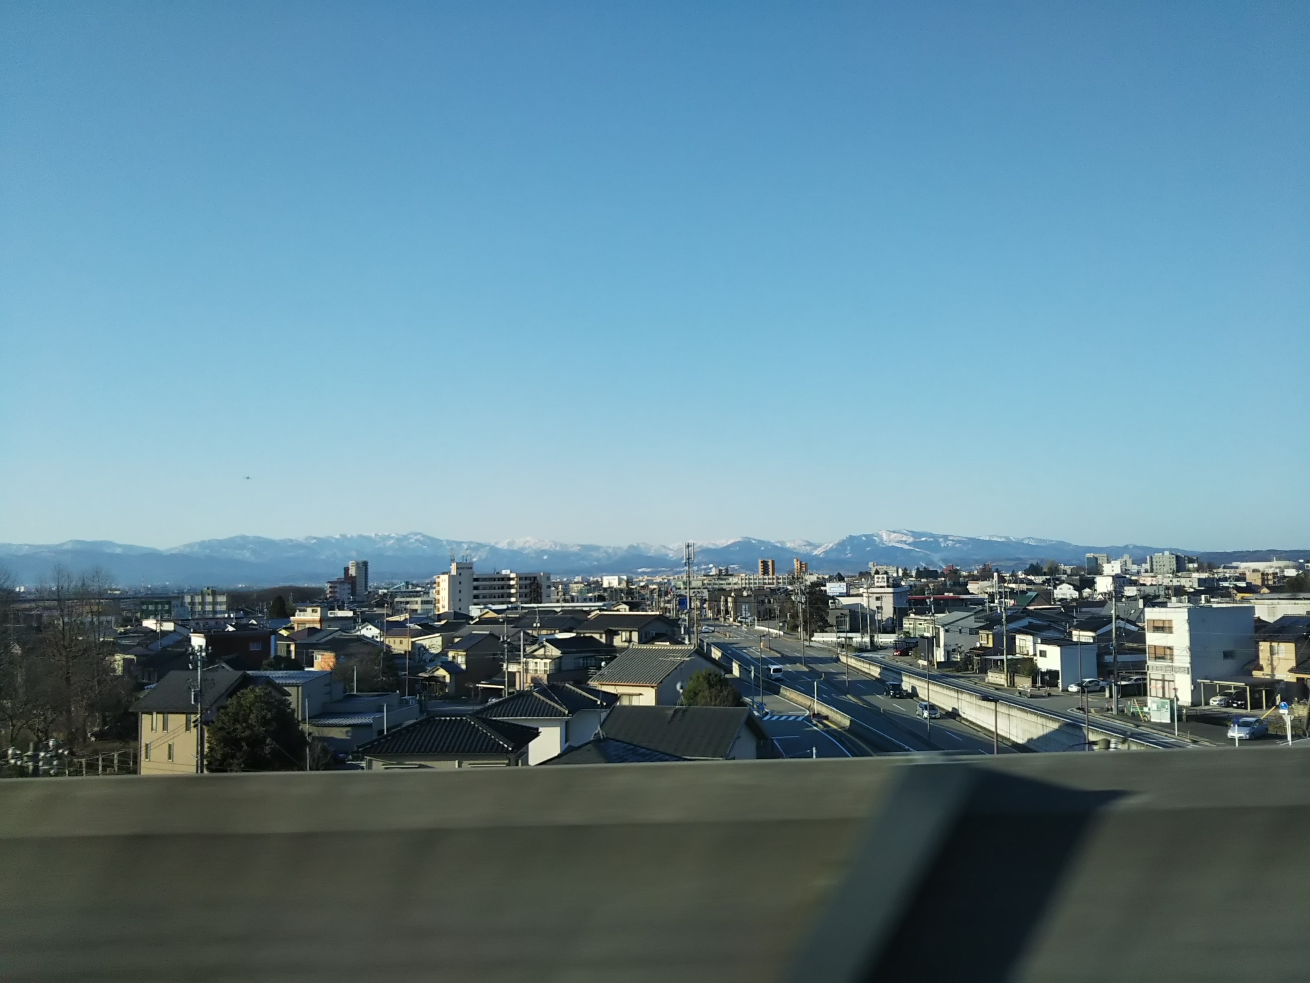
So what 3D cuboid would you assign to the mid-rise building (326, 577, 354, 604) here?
[{"bbox_3d":[-181.060,57.540,650.000,13.500,15.700,12.500,2,-5,-28],"label":"mid-rise building"}]

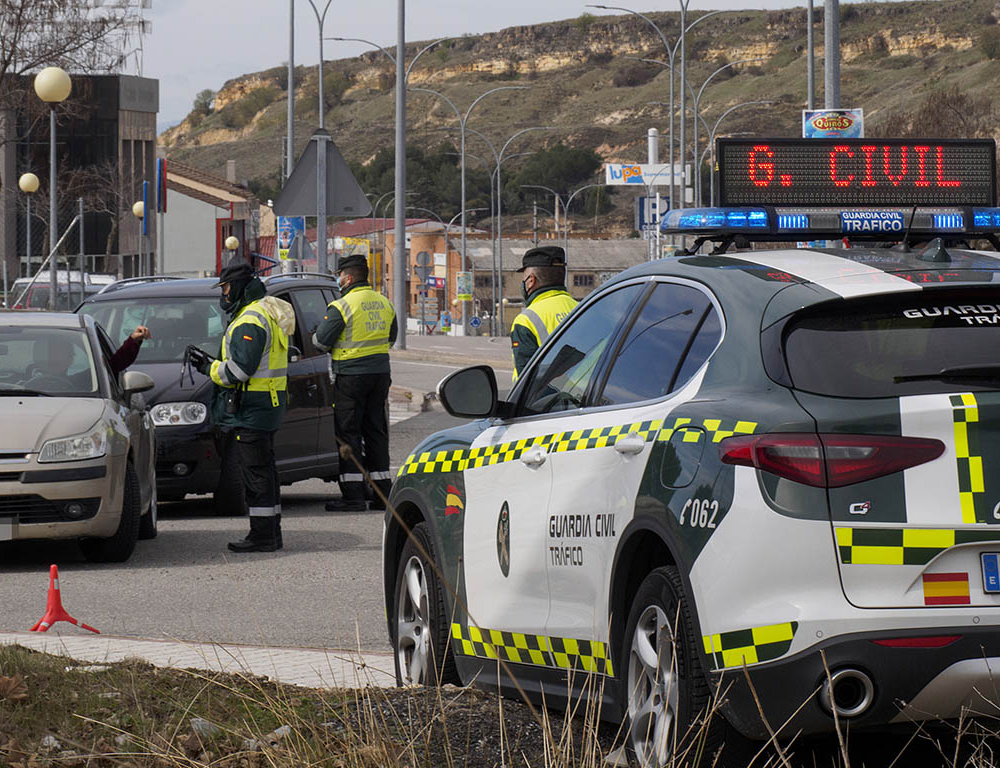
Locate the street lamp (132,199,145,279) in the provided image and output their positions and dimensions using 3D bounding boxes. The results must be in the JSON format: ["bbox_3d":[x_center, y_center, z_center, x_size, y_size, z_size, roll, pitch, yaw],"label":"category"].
[{"bbox_3d":[-9.969,-2.862,115.000,0.470,4.400,0.470,0,1,0],"label":"street lamp"}]

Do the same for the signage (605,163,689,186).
[{"bbox_3d":[8.606,-12.112,240.000,4.900,1.200,0.400,0,1,-5],"label":"signage"}]

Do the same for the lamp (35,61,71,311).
[{"bbox_3d":[-5.610,-1.780,52.000,0.470,4.400,0.470,0,1,0],"label":"lamp"}]

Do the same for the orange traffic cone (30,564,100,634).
[{"bbox_3d":[-1.983,0.988,18.900,0.330,0.330,0.340,0,1,0],"label":"orange traffic cone"}]

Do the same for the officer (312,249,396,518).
[{"bbox_3d":[-1.022,-0.007,29.300,0.440,1.810,0.580,1,2,40],"label":"officer"}]

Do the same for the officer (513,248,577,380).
[{"bbox_3d":[0.256,0.219,20.200,0.420,1.780,0.560,1,2,41],"label":"officer"}]

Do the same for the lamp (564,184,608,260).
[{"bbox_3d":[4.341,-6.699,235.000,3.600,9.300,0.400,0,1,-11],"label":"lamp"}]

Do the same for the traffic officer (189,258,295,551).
[{"bbox_3d":[-1.585,0.141,25.400,0.640,1.780,0.580,0,1,5],"label":"traffic officer"}]

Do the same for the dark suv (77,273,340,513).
[{"bbox_3d":[-2.257,0.051,30.300,1.840,1.690,4.430,0,1,15],"label":"dark suv"}]

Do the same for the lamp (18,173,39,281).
[{"bbox_3d":[-10.679,-2.578,94.000,0.470,4.400,0.470,0,1,0],"label":"lamp"}]

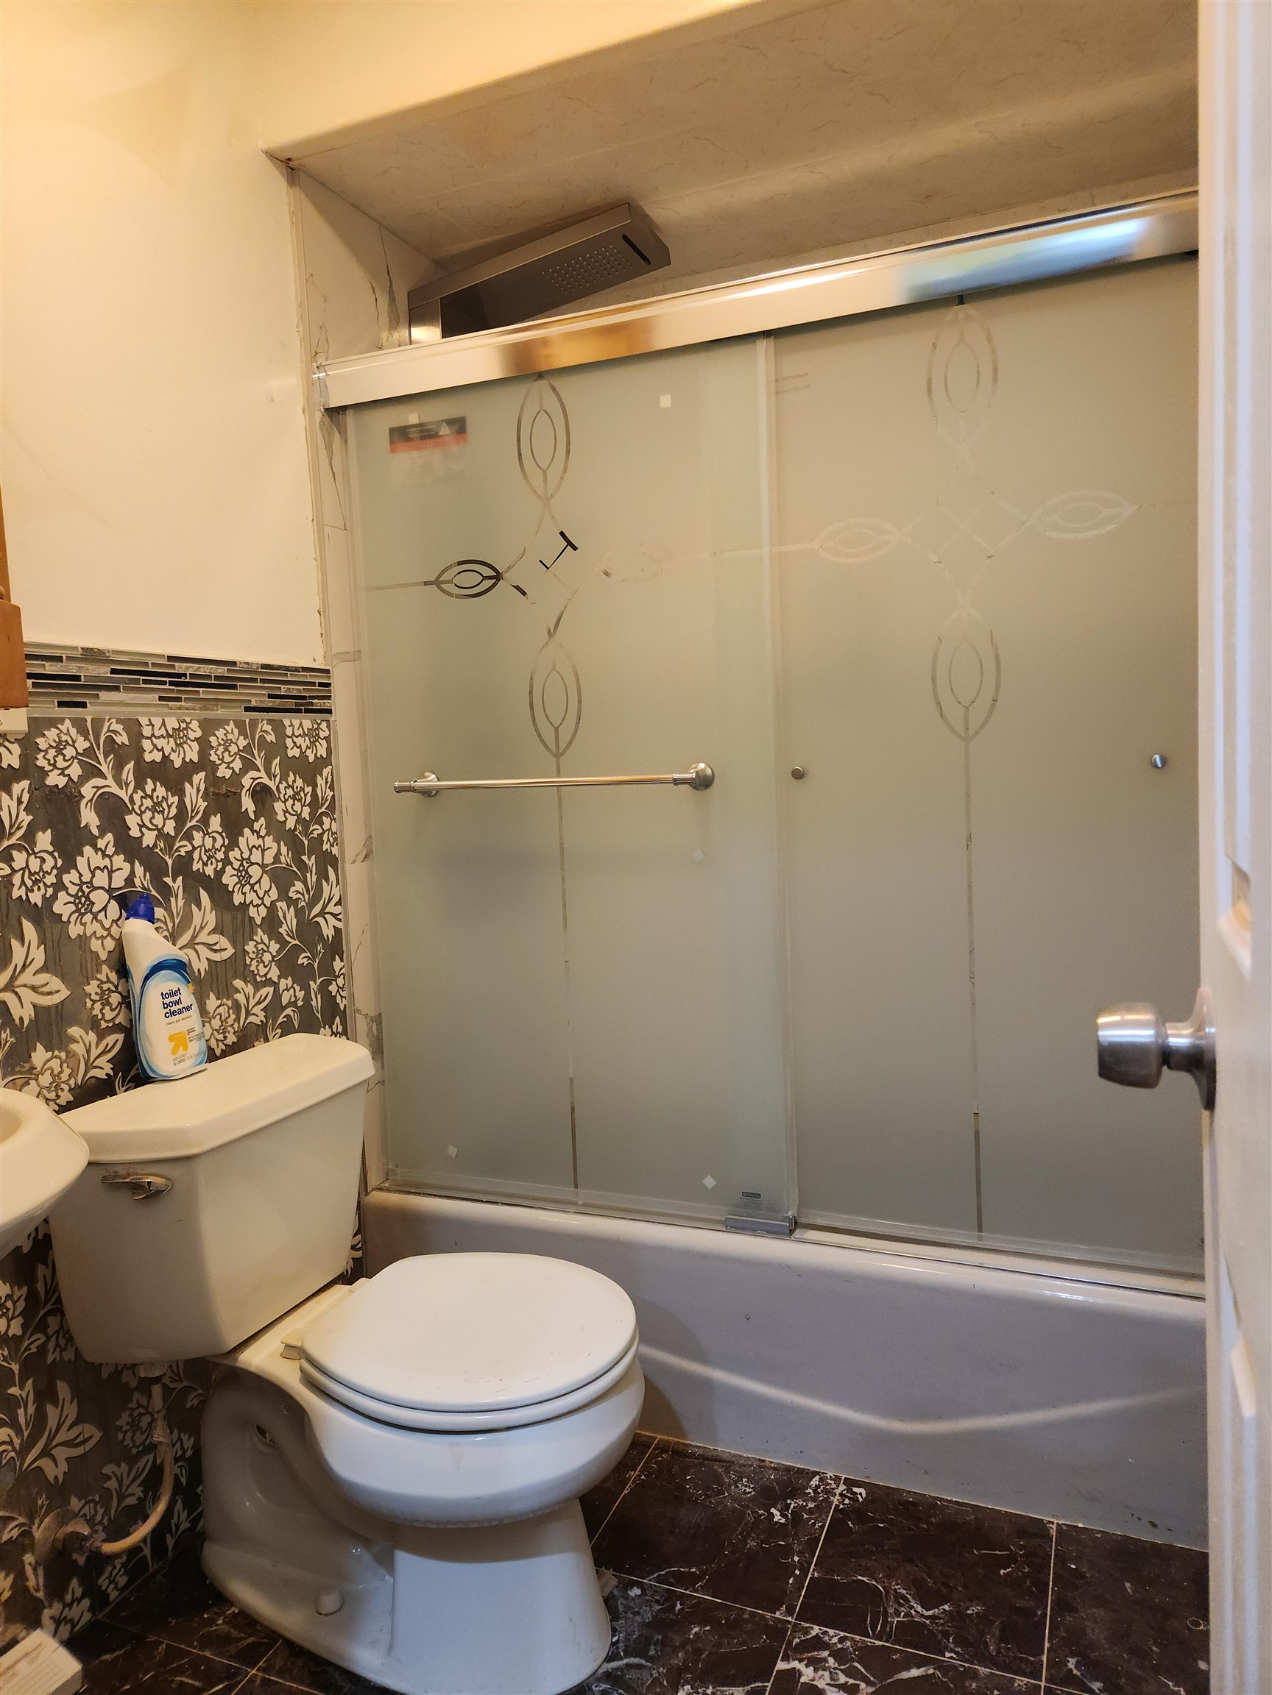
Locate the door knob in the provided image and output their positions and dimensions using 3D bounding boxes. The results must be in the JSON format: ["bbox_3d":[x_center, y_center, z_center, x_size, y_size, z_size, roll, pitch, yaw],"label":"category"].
[{"bbox_3d":[0.301,0.115,0.657,0.061,0.070,0.070,0,5,22],"label":"door knob"}]

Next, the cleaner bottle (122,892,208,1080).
[{"bbox_3d":[-0.649,0.185,1.525,0.060,0.260,0.100,-8,2,23],"label":"cleaner bottle"}]

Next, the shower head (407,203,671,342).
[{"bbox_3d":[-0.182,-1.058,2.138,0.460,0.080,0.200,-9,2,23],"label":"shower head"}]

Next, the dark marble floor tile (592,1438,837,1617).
[{"bbox_3d":[0.123,0.988,1.652,0.305,0.010,0.301,0,5,22],"label":"dark marble floor tile"}]

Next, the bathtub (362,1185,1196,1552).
[{"bbox_3d":[0.364,0.754,2.094,1.510,0.360,0.740,0,5,22],"label":"bathtub"}]

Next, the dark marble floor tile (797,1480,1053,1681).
[{"bbox_3d":[0.404,0.987,1.536,0.303,0.010,0.301,0,5,22],"label":"dark marble floor tile"}]

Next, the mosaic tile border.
[{"bbox_3d":[-0.640,-0.238,1.677,0.010,0.090,0.610,0,5,22],"label":"mosaic tile border"}]

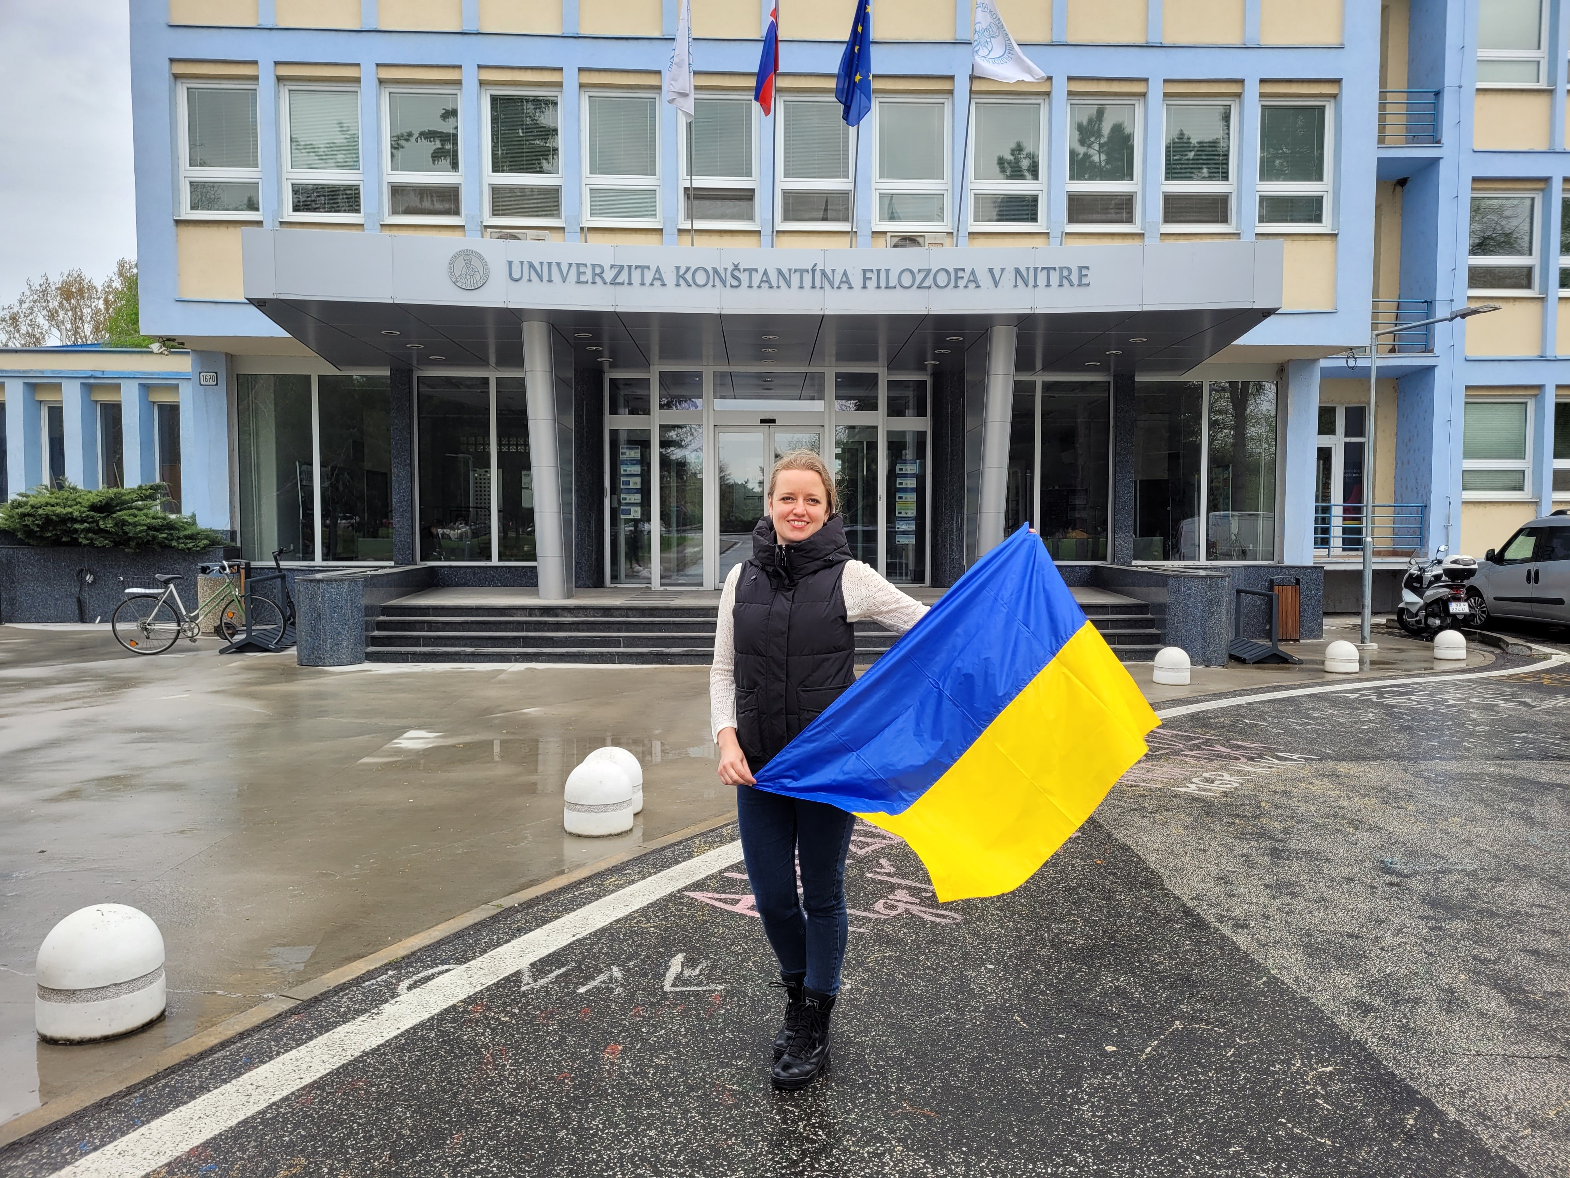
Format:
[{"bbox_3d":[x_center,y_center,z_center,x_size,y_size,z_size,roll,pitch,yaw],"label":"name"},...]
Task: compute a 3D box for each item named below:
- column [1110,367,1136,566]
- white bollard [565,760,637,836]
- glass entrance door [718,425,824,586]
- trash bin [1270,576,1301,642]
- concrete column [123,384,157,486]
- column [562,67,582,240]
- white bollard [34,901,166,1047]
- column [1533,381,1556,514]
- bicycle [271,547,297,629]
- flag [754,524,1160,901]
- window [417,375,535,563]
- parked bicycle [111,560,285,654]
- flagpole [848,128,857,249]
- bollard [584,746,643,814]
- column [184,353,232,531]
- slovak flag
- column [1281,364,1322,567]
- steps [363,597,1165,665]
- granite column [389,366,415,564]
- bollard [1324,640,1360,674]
[{"bbox_3d":[4.812,-1.747,16.921,0.299,2.790,0.340,0,3,-3],"label":"column"},{"bbox_3d":[-0.925,1.027,5.886,0.339,0.348,0.339,0,3,0],"label":"white bollard"},{"bbox_3d":[-0.223,-1.185,17.228,1.570,2.400,0.130,0,3,-1],"label":"glass entrance door"},{"bbox_3d":[6.878,0.272,16.219,0.330,0.900,0.280,0,3,-2],"label":"trash bin"},{"bbox_3d":[-10.159,-2.214,18.536,0.261,1.983,0.420,0,3,-2],"label":"concrete column"},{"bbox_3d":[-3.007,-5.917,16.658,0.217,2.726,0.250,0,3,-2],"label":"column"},{"bbox_3d":[-2.065,1.135,3.569,0.339,0.348,0.339,0,3,0],"label":"white bollard"},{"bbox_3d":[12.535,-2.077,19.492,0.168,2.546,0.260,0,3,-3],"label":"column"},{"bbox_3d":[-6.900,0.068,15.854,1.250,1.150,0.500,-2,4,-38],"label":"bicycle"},{"bbox_3d":[0.523,0.424,3.170,1.020,0.690,0.200,-43,0,1],"label":"flag"},{"bbox_3d":[-4.495,-1.804,17.844,2.110,2.850,0.120,0,3,-1],"label":"window"},{"bbox_3d":[-6.747,0.222,13.582,1.780,1.050,0.580,-1,3,-22],"label":"parked bicycle"},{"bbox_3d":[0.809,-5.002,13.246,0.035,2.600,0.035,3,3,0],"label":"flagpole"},{"bbox_3d":[-0.915,1.010,6.226,0.339,0.348,0.339,0,3,0],"label":"bollard"},{"bbox_3d":[-8.472,-2.194,17.677,0.570,2.640,0.460,0,3,-1],"label":"column"},{"bbox_3d":[-0.247,-7.472,16.400,0.360,1.750,0.300,0,3,-2],"label":"slovak flag"},{"bbox_3d":[7.232,-1.780,16.744,0.437,2.867,0.430,0,3,-3],"label":"column"},{"bbox_3d":[-0.227,0.496,13.442,8.720,0.560,1.100,0,3,-1],"label":"steps"},{"bbox_3d":[-5.844,-1.889,18.122,0.286,3.034,0.320,0,3,-2],"label":"granite column"},{"bbox_3d":[5.859,0.716,12.400,0.335,0.330,0.335,0,3,-1],"label":"bollard"}]

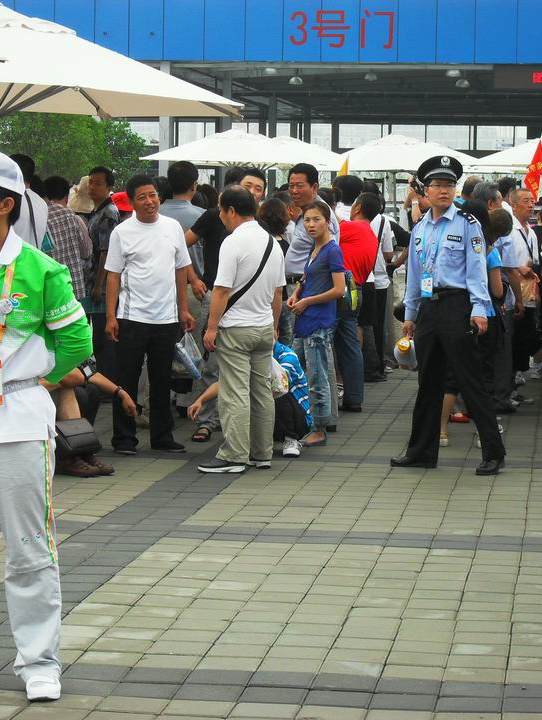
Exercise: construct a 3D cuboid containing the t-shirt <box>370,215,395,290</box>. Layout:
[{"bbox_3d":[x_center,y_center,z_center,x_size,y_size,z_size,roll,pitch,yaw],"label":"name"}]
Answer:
[{"bbox_3d":[0.957,-0.957,19.000,0.280,0.670,0.420,-2,5,-37],"label":"t-shirt"}]

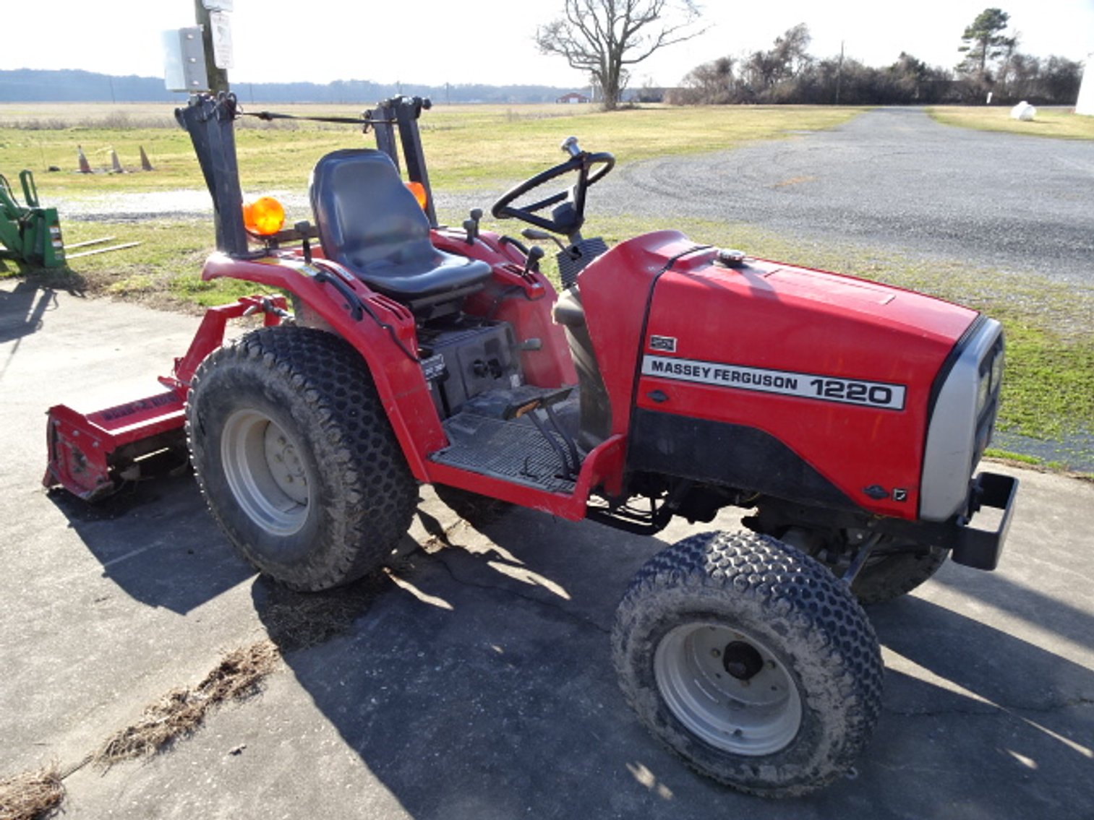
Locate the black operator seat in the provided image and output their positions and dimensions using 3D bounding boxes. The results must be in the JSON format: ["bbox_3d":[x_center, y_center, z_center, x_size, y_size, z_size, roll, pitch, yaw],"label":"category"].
[{"bbox_3d":[-0.465,-0.606,2.572,0.480,0.460,0.480,14,25,32],"label":"black operator seat"}]

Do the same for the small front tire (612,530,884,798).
[{"bbox_3d":[0.448,0.577,1.806,0.585,0.580,0.235,14,25,31],"label":"small front tire"}]

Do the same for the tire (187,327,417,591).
[{"bbox_3d":[-0.792,0.159,2.526,0.840,0.835,0.305,14,25,32],"label":"tire"}]

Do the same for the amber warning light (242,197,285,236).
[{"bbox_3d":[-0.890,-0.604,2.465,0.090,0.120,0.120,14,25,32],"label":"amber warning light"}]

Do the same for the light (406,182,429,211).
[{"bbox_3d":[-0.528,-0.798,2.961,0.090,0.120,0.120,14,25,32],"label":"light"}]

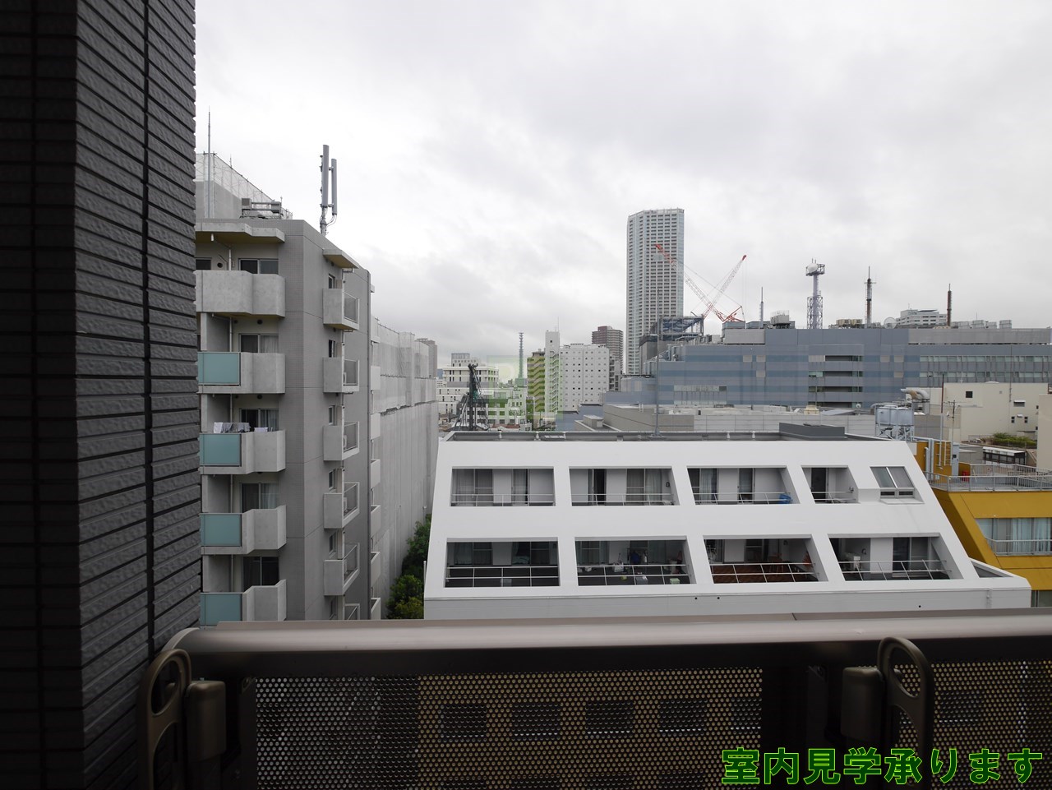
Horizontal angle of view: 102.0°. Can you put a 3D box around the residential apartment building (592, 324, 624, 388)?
[{"bbox_3d":[101.650,-35.530,528.550,35.000,97.000,32.000,0,1,-3],"label":"residential apartment building"}]

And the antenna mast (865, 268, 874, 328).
[{"bbox_3d":[105.049,-29.302,130.000,2.200,19.700,2.200,0,1,-2],"label":"antenna mast"}]

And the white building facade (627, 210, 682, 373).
[{"bbox_3d":[123.895,-78.817,410.000,50.000,184.500,46.000,0,1,9],"label":"white building facade"}]

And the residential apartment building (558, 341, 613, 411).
[{"bbox_3d":[29.406,-2.780,213.000,25.000,44.500,15.000,0,1,-3],"label":"residential apartment building"}]

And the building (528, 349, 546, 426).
[{"bbox_3d":[5.865,-1.686,225.000,10.500,41.800,14.000,0,1,-2],"label":"building"}]

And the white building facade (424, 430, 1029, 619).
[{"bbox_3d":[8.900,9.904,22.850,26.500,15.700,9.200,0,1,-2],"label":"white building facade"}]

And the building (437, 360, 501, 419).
[{"bbox_3d":[-30.462,-0.225,227.000,33.000,35.500,18.000,0,1,-2],"label":"building"}]

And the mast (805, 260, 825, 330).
[{"bbox_3d":[88.482,-30.227,130.000,4.600,22.000,4.500,0,1,-2],"label":"mast"}]

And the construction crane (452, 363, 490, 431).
[{"bbox_3d":[-15.408,4.681,120.000,10.000,27.500,6.000,0,1,-2],"label":"construction crane"}]

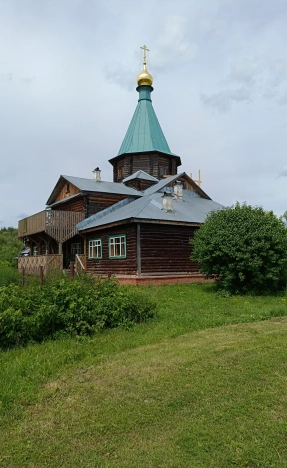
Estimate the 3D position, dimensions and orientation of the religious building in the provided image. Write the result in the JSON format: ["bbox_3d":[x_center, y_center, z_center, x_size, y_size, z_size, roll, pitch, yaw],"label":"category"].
[{"bbox_3d":[0.313,-7.376,30.263,19.300,22.500,17.400,2,-5,-33],"label":"religious building"}]

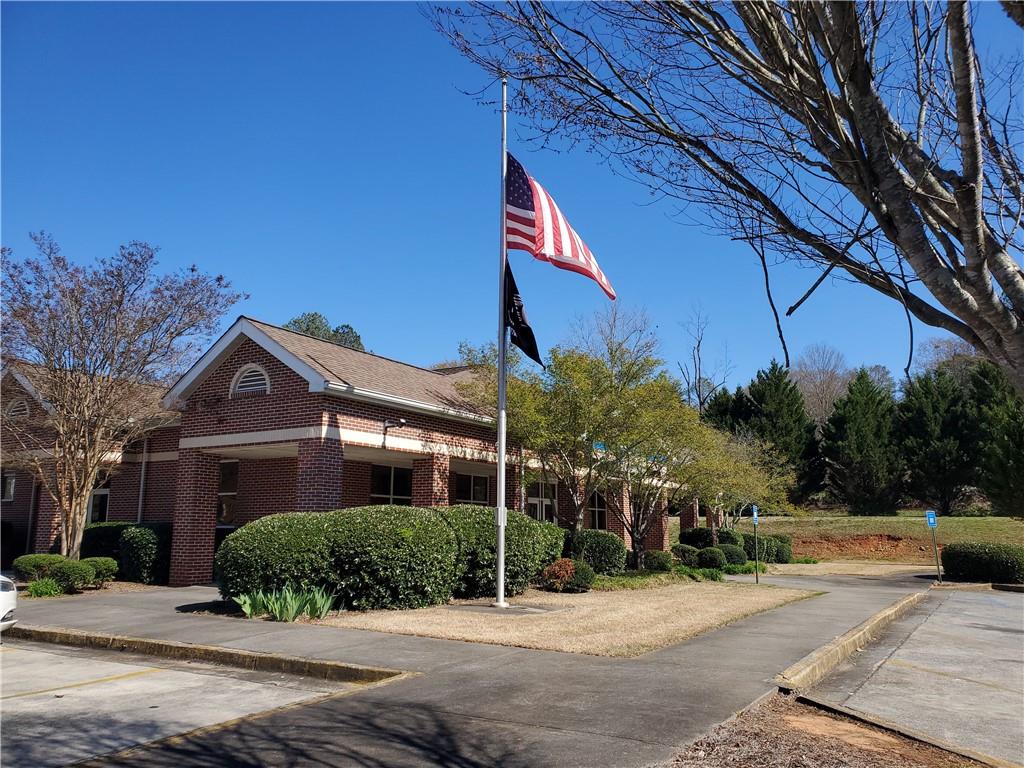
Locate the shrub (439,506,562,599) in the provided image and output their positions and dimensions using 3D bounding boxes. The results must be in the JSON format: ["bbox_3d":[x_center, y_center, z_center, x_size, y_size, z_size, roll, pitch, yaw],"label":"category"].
[{"bbox_3d":[-0.500,3.216,15.096,1.950,1.640,3.200,-6,-12,30],"label":"shrub"}]

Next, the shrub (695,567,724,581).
[{"bbox_3d":[5.135,4.900,20.033,0.760,0.360,0.700,-6,-13,31],"label":"shrub"}]

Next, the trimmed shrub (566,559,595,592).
[{"bbox_3d":[1.369,3.869,15.603,0.640,0.630,0.640,-1,-11,5],"label":"trimmed shrub"}]

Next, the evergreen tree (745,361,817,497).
[{"bbox_3d":[17.923,3.419,51.953,5.066,10.250,5.066,-6,-13,31],"label":"evergreen tree"}]

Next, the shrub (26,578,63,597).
[{"bbox_3d":[-8.393,3.658,13.813,0.581,0.331,0.551,6,-12,-30],"label":"shrub"}]

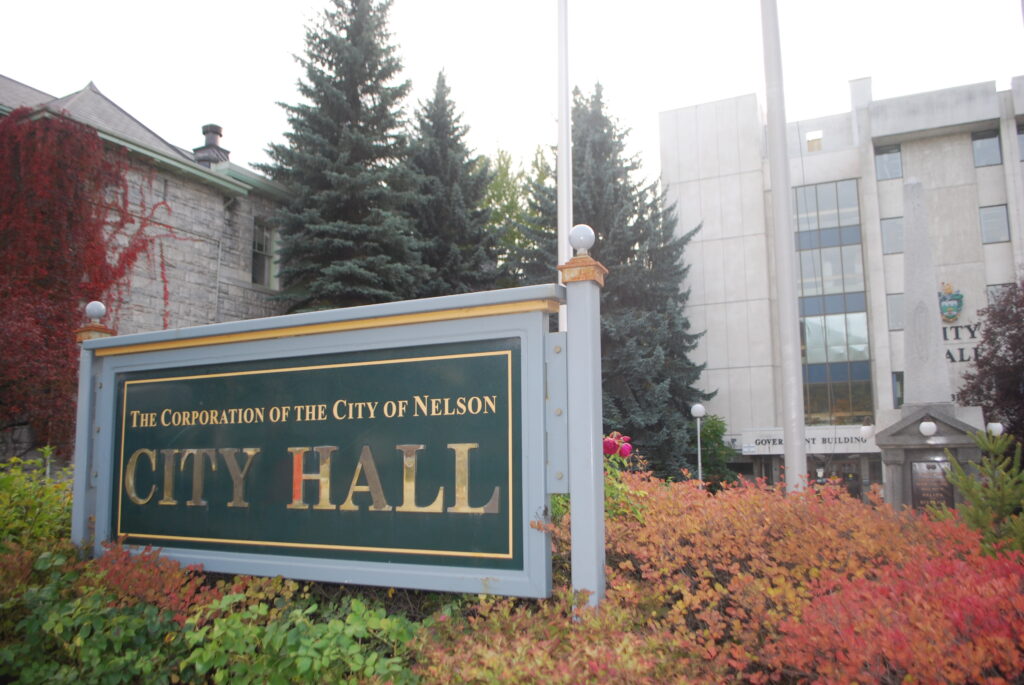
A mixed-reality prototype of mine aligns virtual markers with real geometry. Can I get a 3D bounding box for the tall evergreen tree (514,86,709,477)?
[{"bbox_3d":[2.863,-1.477,22.417,5.500,12.687,5.500,-1,-8,0],"label":"tall evergreen tree"}]

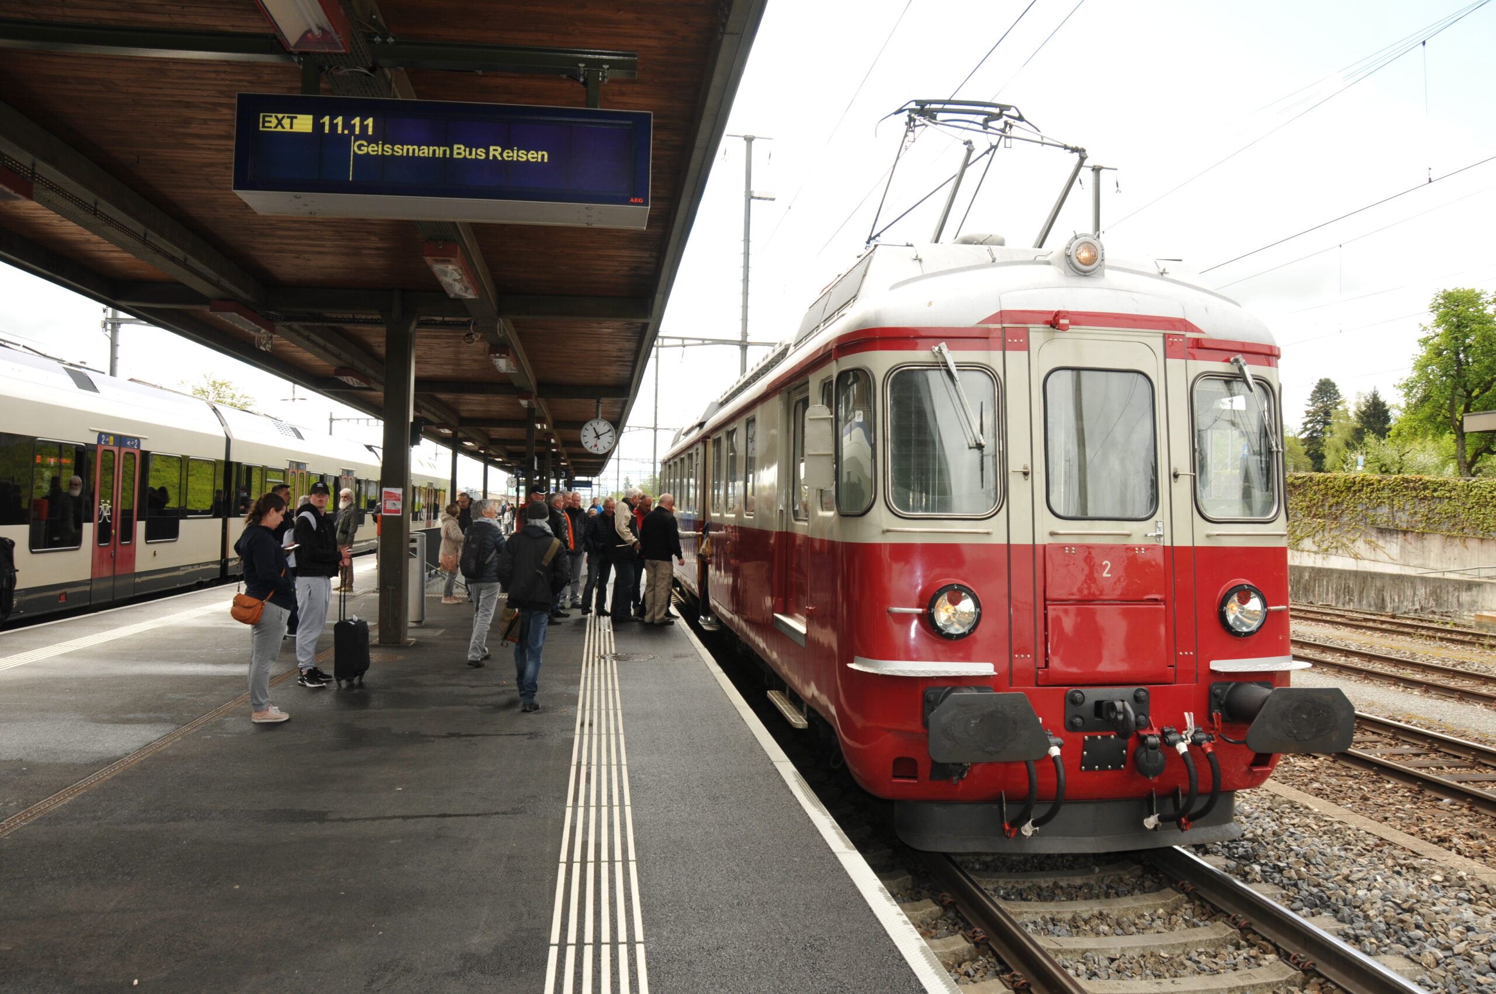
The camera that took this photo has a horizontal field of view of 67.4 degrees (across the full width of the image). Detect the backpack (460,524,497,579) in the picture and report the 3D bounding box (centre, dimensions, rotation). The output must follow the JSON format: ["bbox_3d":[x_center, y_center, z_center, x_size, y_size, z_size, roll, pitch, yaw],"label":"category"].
[{"bbox_3d":[-2.819,0.575,11.600,0.280,0.530,0.210,1,-1,28],"label":"backpack"}]

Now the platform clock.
[{"bbox_3d":[-3.130,-1.267,23.500,0.740,0.750,0.200,1,-1,-7],"label":"platform clock"}]

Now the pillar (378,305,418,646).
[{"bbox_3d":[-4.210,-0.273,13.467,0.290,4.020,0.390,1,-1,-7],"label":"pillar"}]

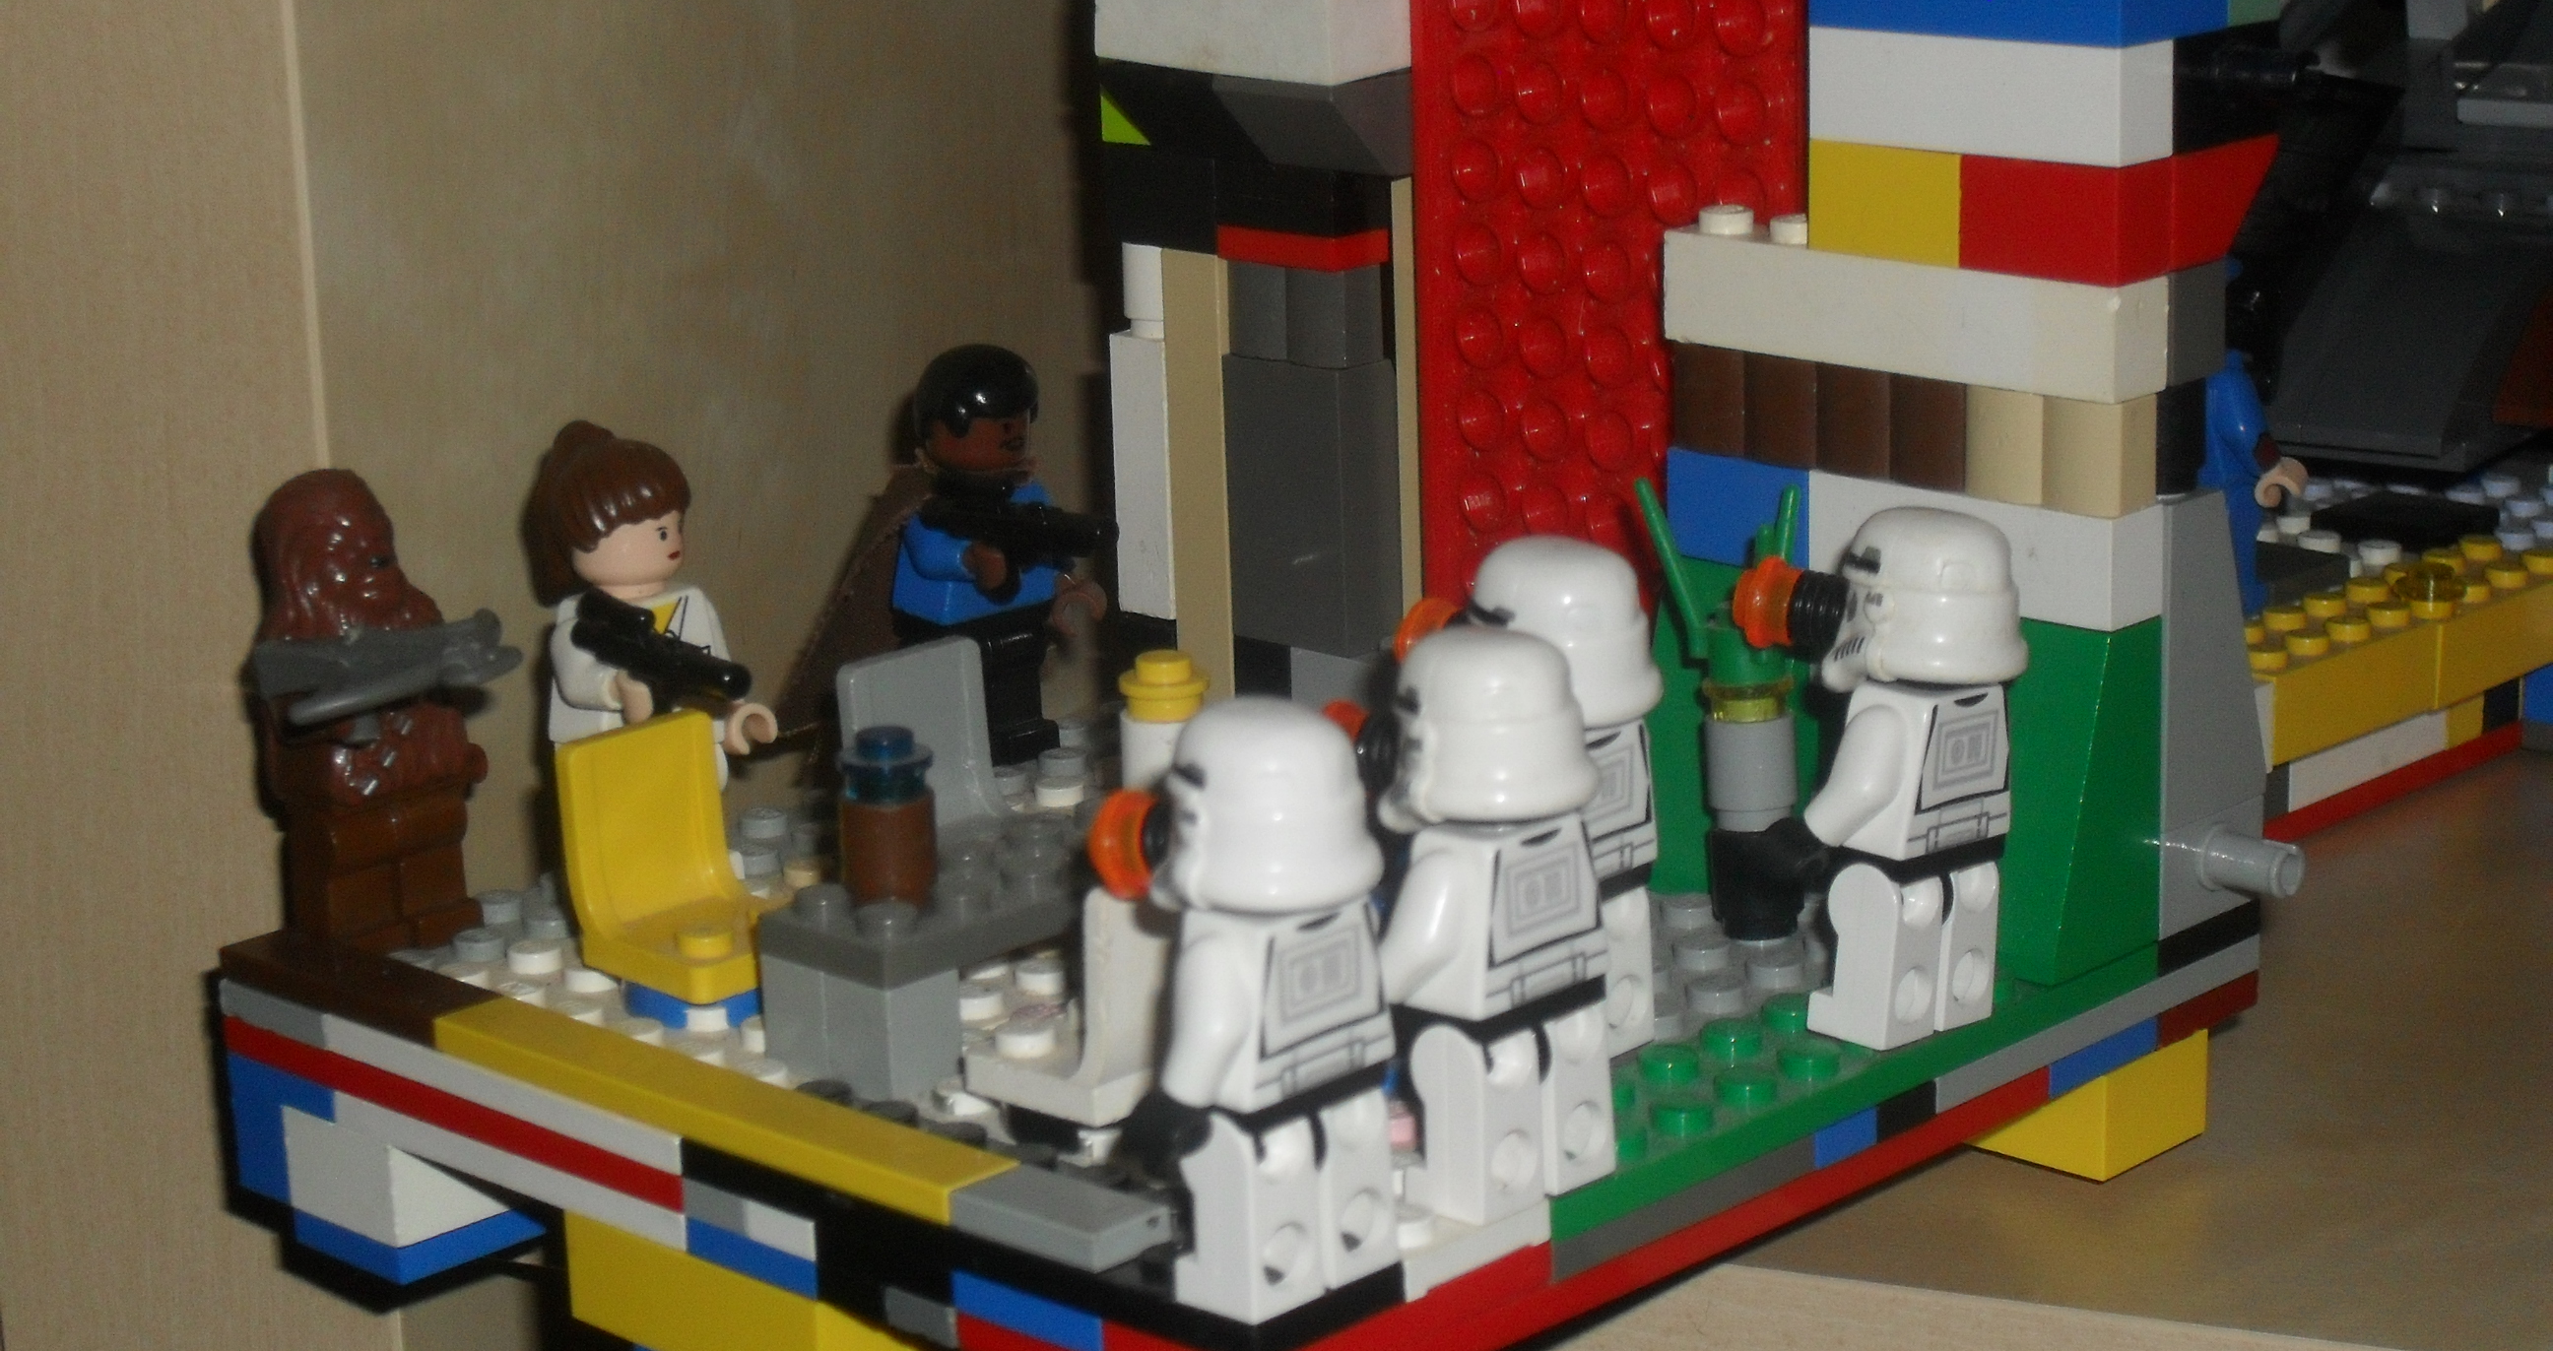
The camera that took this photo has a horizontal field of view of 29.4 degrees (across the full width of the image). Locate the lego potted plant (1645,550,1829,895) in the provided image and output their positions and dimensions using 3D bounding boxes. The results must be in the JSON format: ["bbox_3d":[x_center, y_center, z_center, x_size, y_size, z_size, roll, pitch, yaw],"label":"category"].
[{"bbox_3d":[0.039,0.003,0.421,0.015,0.039,0.015,-2,14,0],"label":"lego potted plant"}]

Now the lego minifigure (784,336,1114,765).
[{"bbox_3d":[-0.027,-0.011,0.480,0.035,0.043,0.026,12,20,43],"label":"lego minifigure"}]

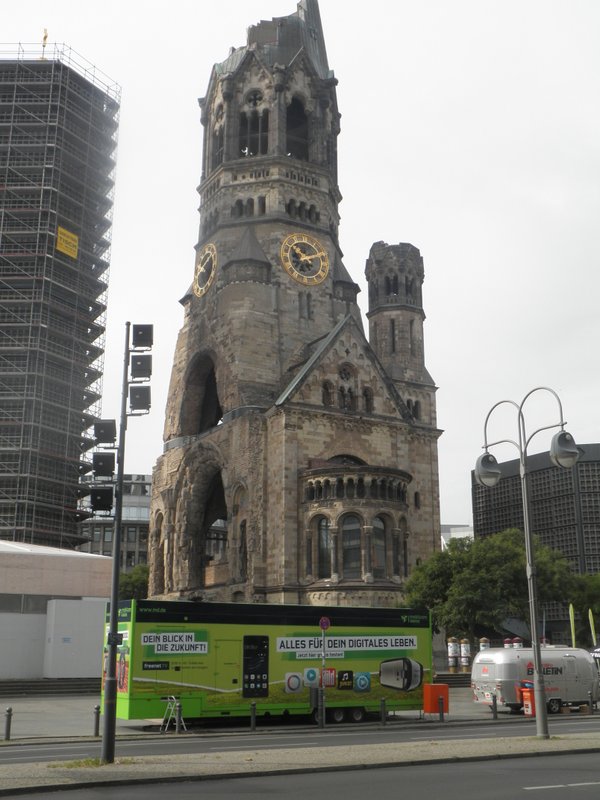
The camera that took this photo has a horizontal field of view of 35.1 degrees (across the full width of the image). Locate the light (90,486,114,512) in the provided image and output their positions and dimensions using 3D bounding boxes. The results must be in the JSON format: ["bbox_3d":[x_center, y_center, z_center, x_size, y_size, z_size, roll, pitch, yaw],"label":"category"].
[{"bbox_3d":[-4.460,2.240,21.373,0.500,0.550,0.350,0,-15,0],"label":"light"}]

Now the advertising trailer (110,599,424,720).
[{"bbox_3d":[-0.805,9.558,34.377,12.200,4.000,2.550,9,-18,-29],"label":"advertising trailer"}]

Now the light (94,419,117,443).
[{"bbox_3d":[-4.473,0.724,21.790,0.500,0.550,0.350,0,-15,0],"label":"light"}]

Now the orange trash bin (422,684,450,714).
[{"bbox_3d":[5.031,11.032,34.925,0.740,1.050,0.650,9,-18,-29],"label":"orange trash bin"}]

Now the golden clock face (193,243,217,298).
[{"bbox_3d":[-8.185,-11.146,81.674,0.300,4.720,4.720,9,-18,-29],"label":"golden clock face"}]

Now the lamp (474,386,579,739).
[{"bbox_3d":[6.830,4.595,27.906,0.800,10.150,4.100,9,-18,-29],"label":"lamp"}]

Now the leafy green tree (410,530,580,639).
[{"bbox_3d":[13.275,13.817,65.693,11.800,9.800,11.500,0,-15,0],"label":"leafy green tree"}]

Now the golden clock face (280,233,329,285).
[{"bbox_3d":[0.483,-11.777,79.533,4.720,4.720,0.300,9,-18,-29],"label":"golden clock face"}]

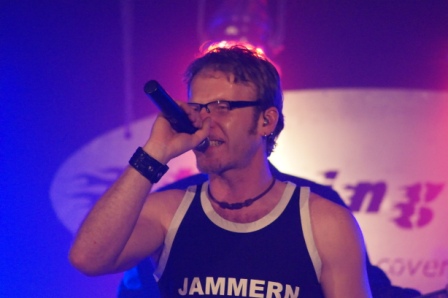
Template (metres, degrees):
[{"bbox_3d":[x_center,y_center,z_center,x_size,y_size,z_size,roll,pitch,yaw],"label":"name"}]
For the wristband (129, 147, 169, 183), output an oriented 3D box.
[{"bbox_3d":[-0.143,0.031,7.400,0.067,0.036,0.056,38,9,0],"label":"wristband"}]

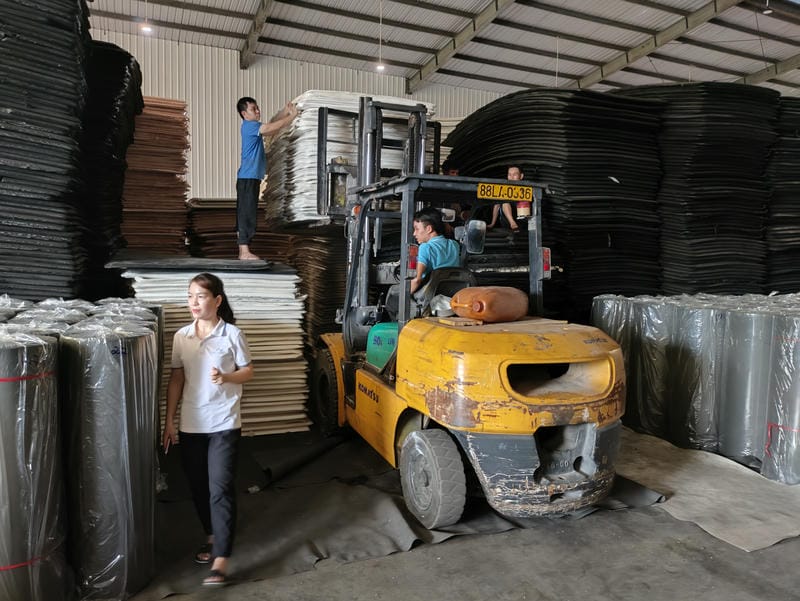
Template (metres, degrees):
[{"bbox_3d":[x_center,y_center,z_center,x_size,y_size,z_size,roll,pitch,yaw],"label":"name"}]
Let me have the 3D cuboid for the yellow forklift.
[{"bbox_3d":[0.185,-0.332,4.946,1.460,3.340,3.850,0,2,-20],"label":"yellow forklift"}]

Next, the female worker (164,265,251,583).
[{"bbox_3d":[-0.986,0.636,2.857,0.500,1.550,0.420,1,2,13],"label":"female worker"}]

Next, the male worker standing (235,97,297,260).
[{"bbox_3d":[-1.393,-1.264,5.750,0.660,1.680,0.460,0,2,-18],"label":"male worker standing"}]

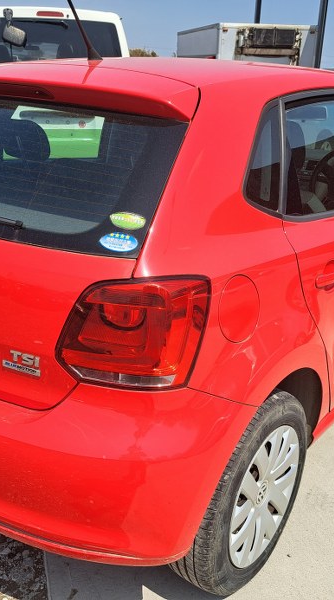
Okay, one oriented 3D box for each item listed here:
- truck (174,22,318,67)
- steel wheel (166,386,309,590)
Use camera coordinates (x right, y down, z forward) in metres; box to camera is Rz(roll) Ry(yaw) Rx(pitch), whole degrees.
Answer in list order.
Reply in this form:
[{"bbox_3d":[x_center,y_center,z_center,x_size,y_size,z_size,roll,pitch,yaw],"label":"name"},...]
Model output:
[{"bbox_3d":[1.543,-4.565,11.900,1.900,2.200,3.100,-4,23,-11],"label":"truck"},{"bbox_3d":[0.222,0.538,1.644,0.190,0.600,0.600,17,26,35],"label":"steel wheel"}]

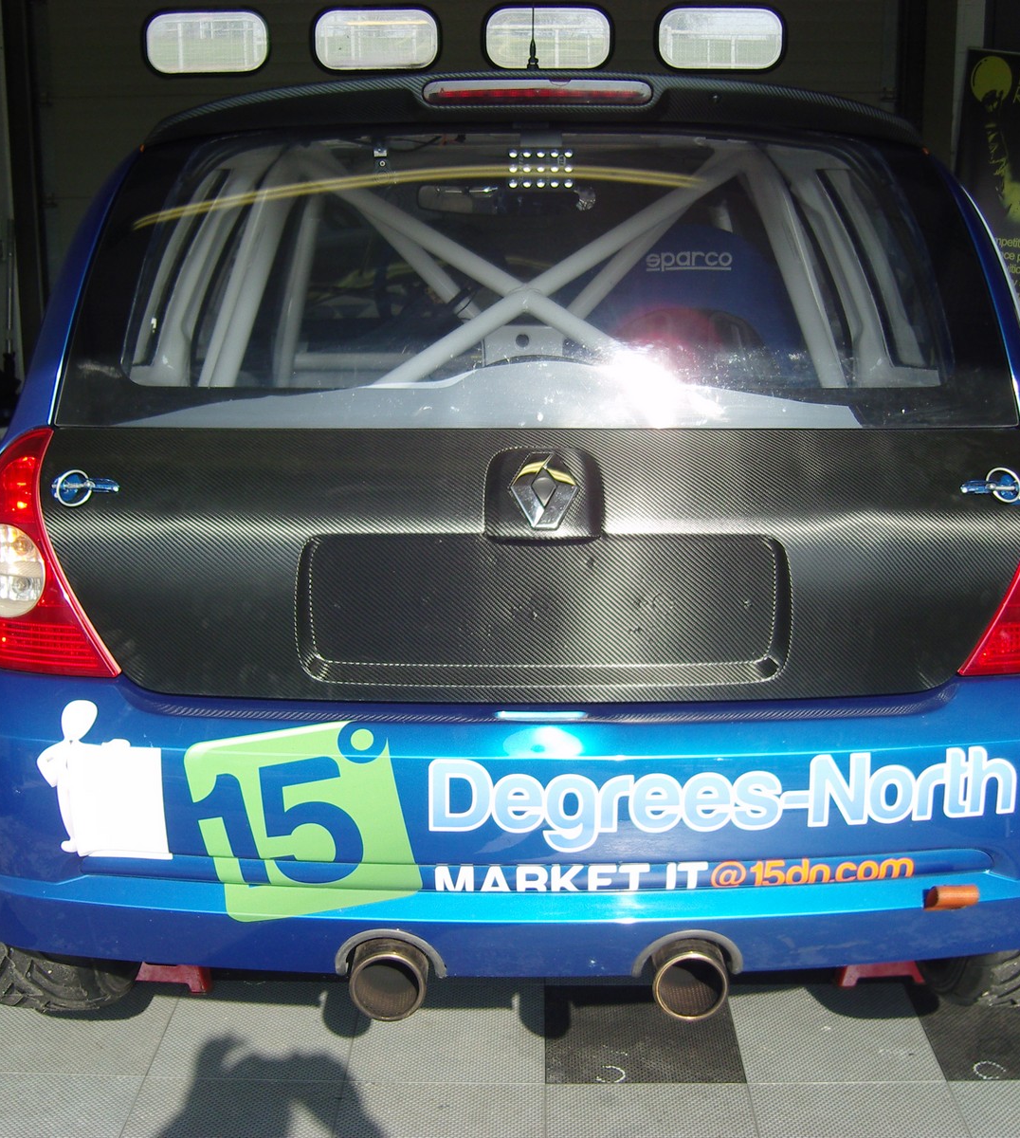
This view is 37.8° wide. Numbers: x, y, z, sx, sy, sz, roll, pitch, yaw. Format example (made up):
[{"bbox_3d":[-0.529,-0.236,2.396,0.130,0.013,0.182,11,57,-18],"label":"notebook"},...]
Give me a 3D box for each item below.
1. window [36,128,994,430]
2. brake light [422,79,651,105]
[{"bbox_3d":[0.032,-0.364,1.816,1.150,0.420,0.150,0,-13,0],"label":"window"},{"bbox_3d":[0.032,-0.580,1.793,0.280,0.036,0.045,0,14,0],"label":"brake light"}]

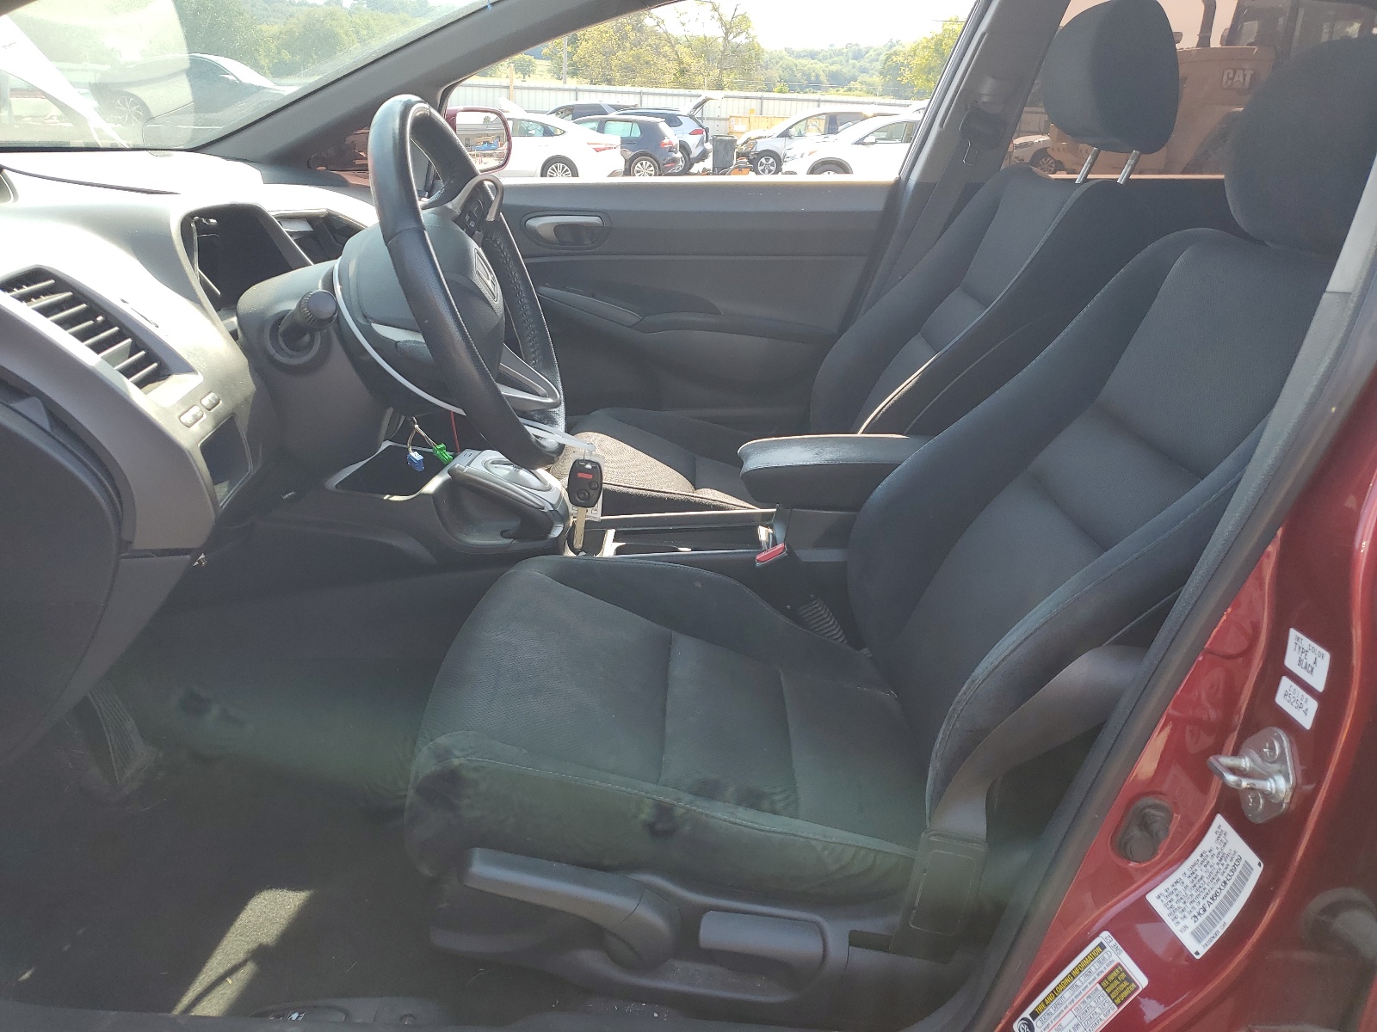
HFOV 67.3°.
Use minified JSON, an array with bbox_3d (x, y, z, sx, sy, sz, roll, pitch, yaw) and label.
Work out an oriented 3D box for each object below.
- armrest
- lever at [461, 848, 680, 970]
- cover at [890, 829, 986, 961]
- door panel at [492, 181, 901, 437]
[{"bbox_3d":[0.212,-0.062,1.417,0.290,0.070,0.145,0,21,0],"label":"armrest"},{"bbox_3d":[-0.100,0.335,0.891,0.190,0.066,0.036,20,20,-7],"label":"lever"},{"bbox_3d":[0.208,0.323,0.879,0.060,0.120,0.025,5,21,-2],"label":"cover"},{"bbox_3d":[-0.050,-0.377,2.030,0.900,0.540,0.120,0,21,0],"label":"door panel"}]

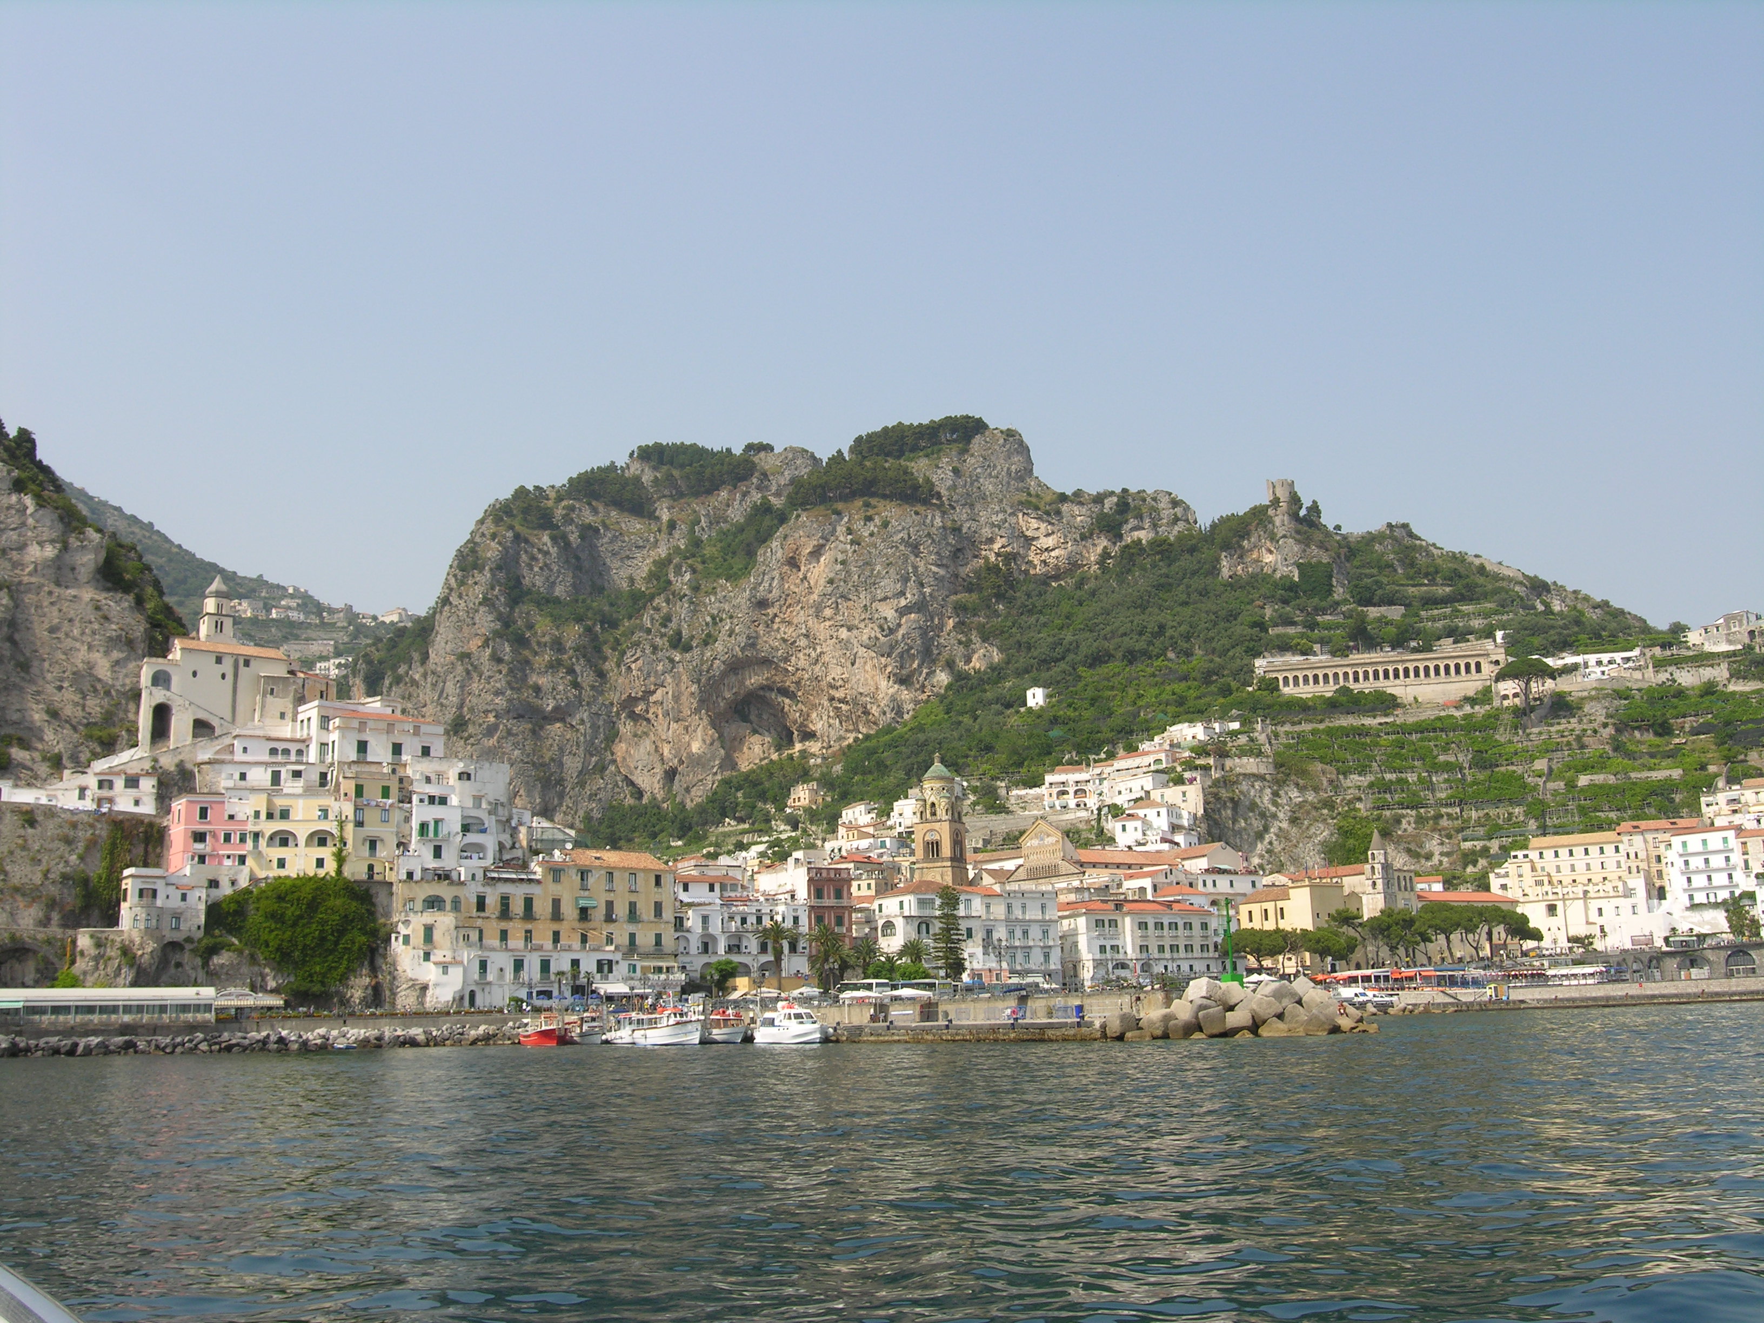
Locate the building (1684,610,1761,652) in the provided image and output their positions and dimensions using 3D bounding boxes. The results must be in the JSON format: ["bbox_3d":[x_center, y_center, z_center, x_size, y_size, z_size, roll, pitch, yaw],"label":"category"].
[{"bbox_3d":[250.500,-9.000,485.000,21.000,10.000,12.000,-11,-15,37],"label":"building"}]

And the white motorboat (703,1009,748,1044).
[{"bbox_3d":[-16.596,36.990,164.777,8.000,3.400,2.700,-12,-16,41],"label":"white motorboat"}]

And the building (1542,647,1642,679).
[{"bbox_3d":[215.800,0.500,495.000,27.000,7.500,10.000,-5,-13,18],"label":"building"}]

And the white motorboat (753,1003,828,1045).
[{"bbox_3d":[-8.011,34.350,155.067,8.300,4.000,2.900,-12,-16,41],"label":"white motorboat"}]

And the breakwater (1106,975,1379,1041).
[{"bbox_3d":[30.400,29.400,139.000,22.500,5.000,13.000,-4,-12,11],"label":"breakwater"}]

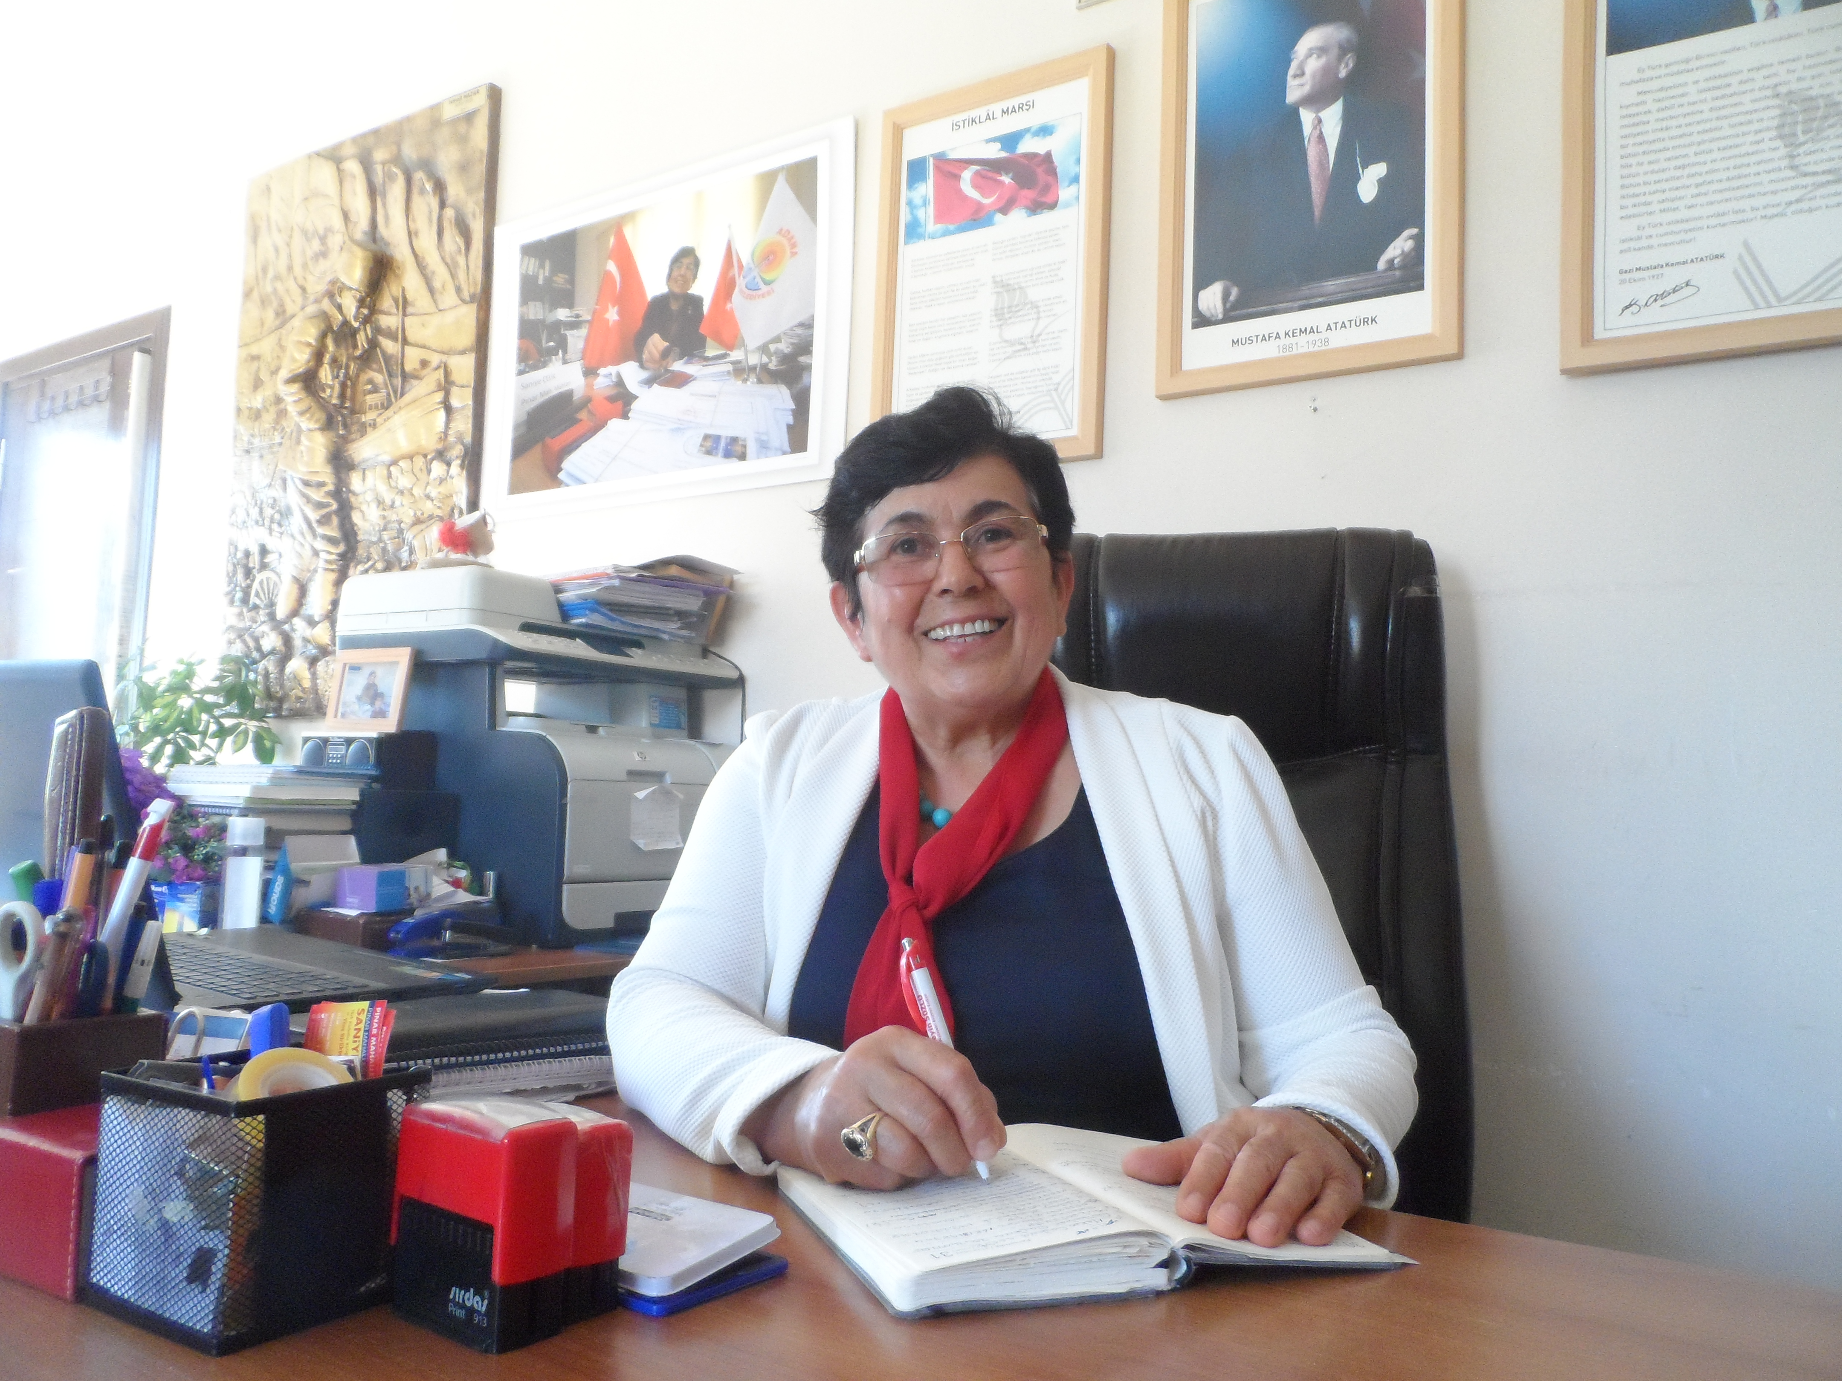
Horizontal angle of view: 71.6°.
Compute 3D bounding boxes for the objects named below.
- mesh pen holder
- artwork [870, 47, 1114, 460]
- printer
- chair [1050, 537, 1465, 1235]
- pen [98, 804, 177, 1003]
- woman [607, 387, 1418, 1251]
[{"bbox_3d":[-0.318,0.237,0.622,0.115,0.102,0.104,0,-4,33],"label":"mesh pen holder"},{"bbox_3d":[0.104,-0.631,1.950,0.406,0.605,0.022,0,-4,33],"label":"artwork"},{"bbox_3d":[-0.570,0.102,2.044,0.510,0.520,0.445,0,-4,33],"label":"printer"},{"bbox_3d":[0.154,0.455,1.127,0.650,1.260,0.710,0,-4,27],"label":"chair"},{"bbox_3d":[-0.419,0.126,0.666,0.012,0.148,0.015,24,5,29],"label":"pen"},{"bbox_3d":[0.070,0.425,0.918,0.570,1.290,0.620,1,-3,21],"label":"woman"}]

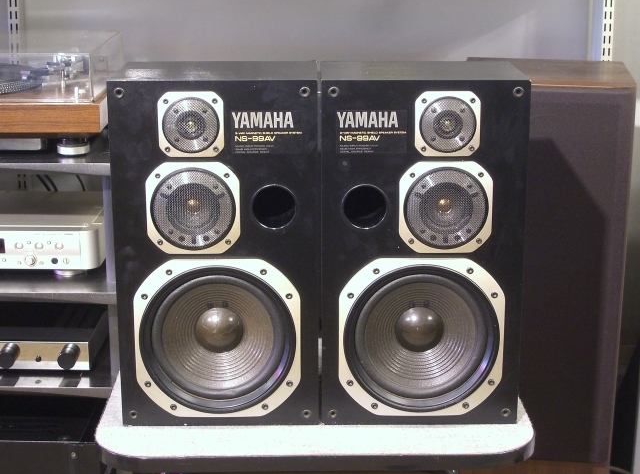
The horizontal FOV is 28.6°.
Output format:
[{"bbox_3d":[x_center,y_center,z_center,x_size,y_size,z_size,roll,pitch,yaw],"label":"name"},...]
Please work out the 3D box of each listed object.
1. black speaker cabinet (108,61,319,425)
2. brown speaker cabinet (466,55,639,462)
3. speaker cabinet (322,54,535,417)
[{"bbox_3d":[-0.147,0.005,1.884,0.288,0.509,0.210,0,15,-1],"label":"black speaker cabinet"},{"bbox_3d":[0.425,0.108,2.468,0.305,0.870,0.308,2,15,9],"label":"brown speaker cabinet"},{"bbox_3d":[0.147,0.005,1.890,0.288,0.509,0.210,0,15,0],"label":"speaker cabinet"}]

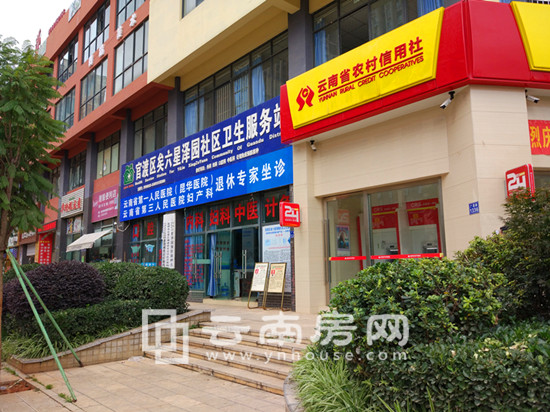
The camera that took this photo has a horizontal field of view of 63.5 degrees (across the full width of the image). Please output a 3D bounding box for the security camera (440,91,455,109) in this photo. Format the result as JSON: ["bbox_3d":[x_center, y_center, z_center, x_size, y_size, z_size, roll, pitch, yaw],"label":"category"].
[{"bbox_3d":[3.287,-2.030,8.474,0.260,0.310,0.100,-7,-11,37],"label":"security camera"}]

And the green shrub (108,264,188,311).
[{"bbox_3d":[-2.845,1.905,10.086,1.500,1.080,1.700,6,-10,-41],"label":"green shrub"}]

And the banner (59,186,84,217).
[{"bbox_3d":[-11.468,-0.100,25.100,0.120,1.310,3.948,7,-11,-41],"label":"banner"}]

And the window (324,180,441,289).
[{"bbox_3d":[2.419,1.001,10.340,0.150,2.793,3.207,7,-11,-41],"label":"window"}]

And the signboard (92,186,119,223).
[{"bbox_3d":[-8.100,-0.082,21.203,0.120,1.367,3.245,7,-11,-41],"label":"signboard"}]

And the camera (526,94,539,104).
[{"bbox_3d":[4.874,-2.025,8.417,0.250,0.180,0.090,0,-8,-2],"label":"camera"}]

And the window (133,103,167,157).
[{"bbox_3d":[-5.100,-3.072,18.638,0.150,1.950,3.700,7,-11,-41],"label":"window"}]

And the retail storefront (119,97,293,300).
[{"bbox_3d":[-3.116,0.455,15.736,0.900,5.778,11.074,7,-11,-41],"label":"retail storefront"}]

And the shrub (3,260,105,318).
[{"bbox_3d":[-4.652,1.811,9.333,2.000,1.360,2.120,7,-11,-41],"label":"shrub"}]

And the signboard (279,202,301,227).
[{"bbox_3d":[0.391,0.240,11.179,0.595,0.593,0.129,7,-11,-41],"label":"signboard"}]

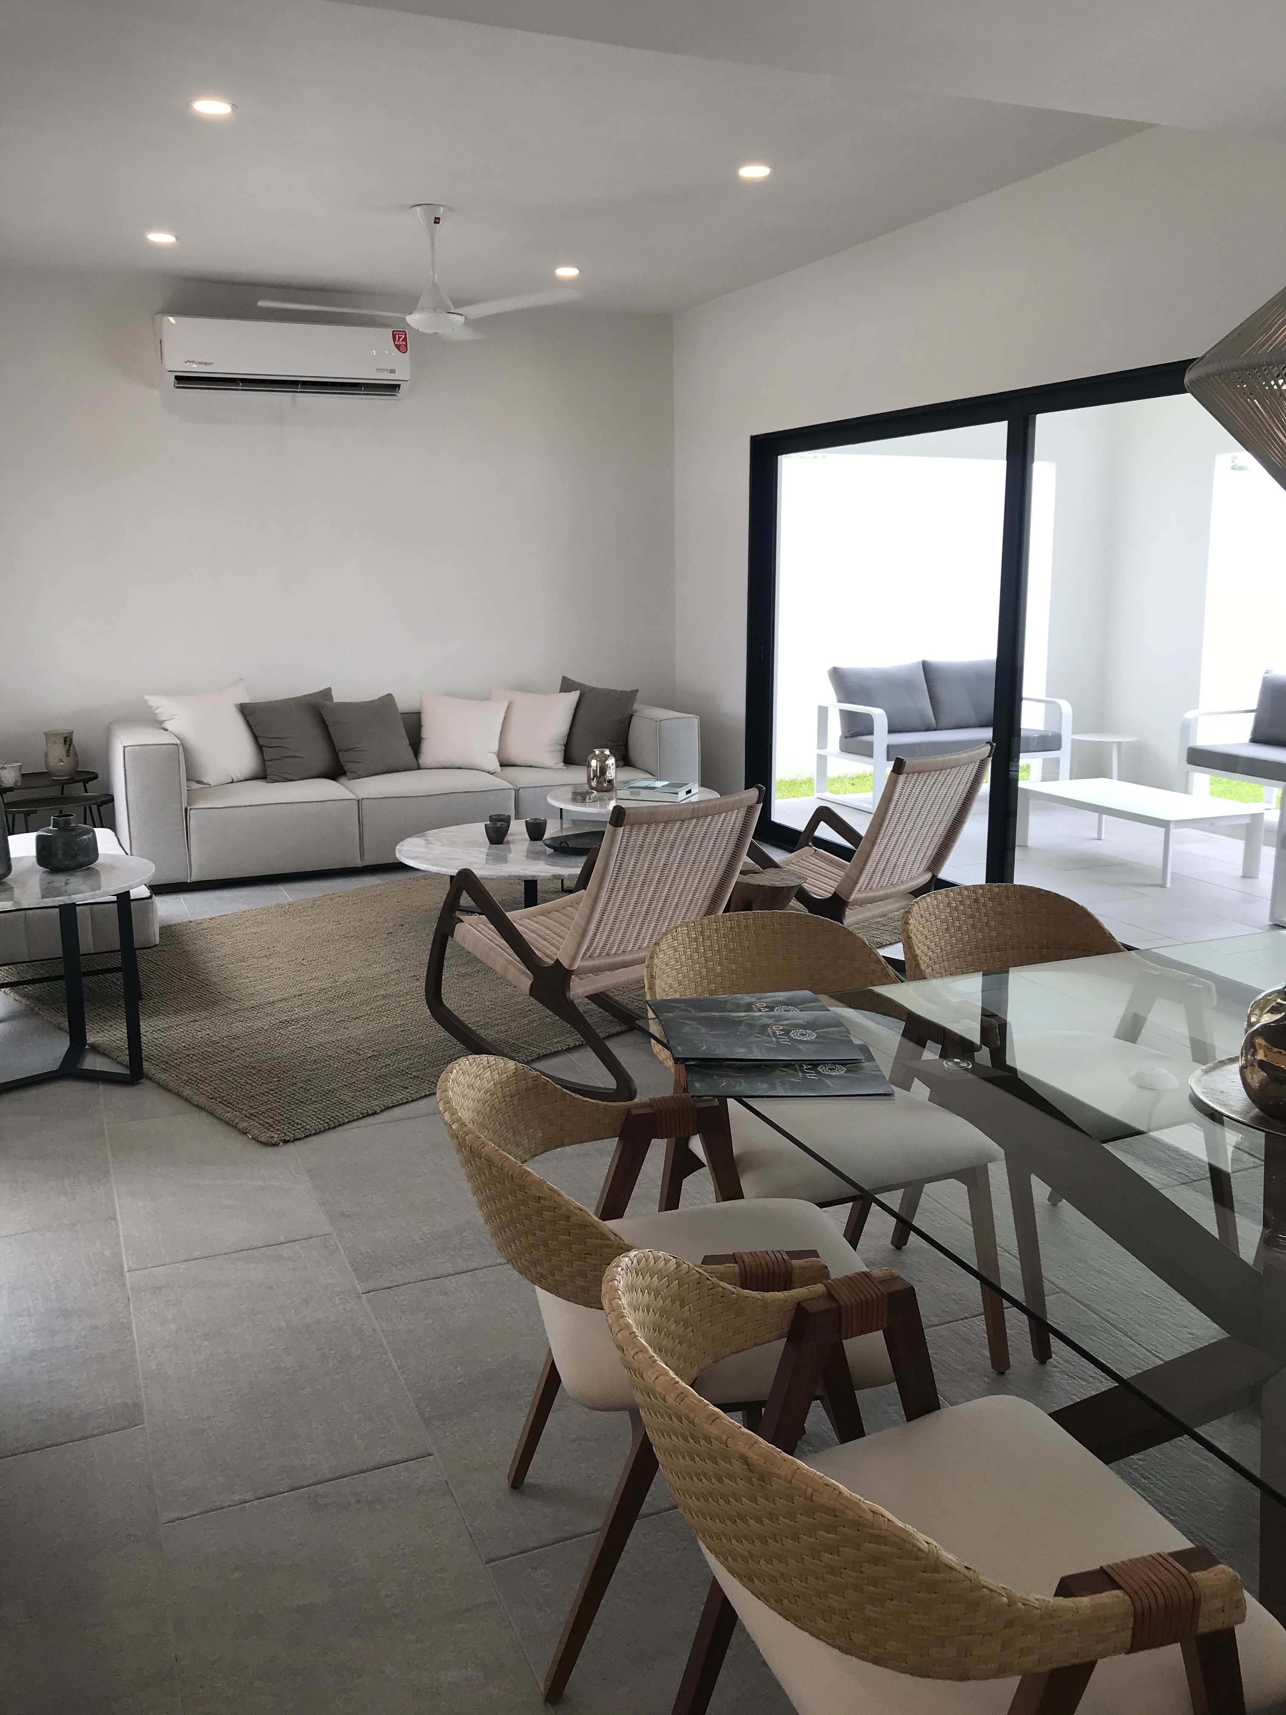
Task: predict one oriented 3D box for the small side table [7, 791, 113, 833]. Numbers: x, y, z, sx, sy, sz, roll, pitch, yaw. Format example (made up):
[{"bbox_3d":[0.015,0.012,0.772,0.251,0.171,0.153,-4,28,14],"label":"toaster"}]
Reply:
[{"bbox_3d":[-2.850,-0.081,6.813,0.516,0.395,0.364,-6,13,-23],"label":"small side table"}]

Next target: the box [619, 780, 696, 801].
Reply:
[{"bbox_3d":[0.068,-0.306,6.489,0.294,0.038,0.295,4,13,18],"label":"box"}]

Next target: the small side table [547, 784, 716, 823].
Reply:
[{"bbox_3d":[-0.044,-0.068,6.543,0.811,0.450,0.811,-5,13,-23],"label":"small side table"}]

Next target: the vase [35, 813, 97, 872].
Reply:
[{"bbox_3d":[-1.775,-0.047,4.265,0.180,0.164,0.180,-5,13,-23],"label":"vase"}]

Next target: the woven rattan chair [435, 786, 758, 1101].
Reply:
[{"bbox_3d":[-0.153,0.188,4.289,0.565,0.899,1.050,-11,16,-40],"label":"woven rattan chair"}]

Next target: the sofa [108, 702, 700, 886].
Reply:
[{"bbox_3d":[-1.237,-0.389,7.446,2.925,0.713,1.022,-6,13,-23],"label":"sofa"}]

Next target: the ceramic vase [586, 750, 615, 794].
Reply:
[{"bbox_3d":[-0.203,-0.415,6.698,0.144,0.205,0.144,0,12,0],"label":"ceramic vase"}]

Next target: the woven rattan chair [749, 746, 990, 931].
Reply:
[{"bbox_3d":[0.690,0.028,4.937,0.577,0.901,1.063,-11,16,-41],"label":"woven rattan chair"}]

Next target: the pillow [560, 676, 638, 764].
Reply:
[{"bbox_3d":[-0.248,-0.755,7.835,0.466,0.466,0.172,2,-2,12],"label":"pillow"}]

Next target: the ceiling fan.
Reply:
[{"bbox_3d":[-0.946,-2.419,5.705,1.210,0.490,1.330,-5,13,-23],"label":"ceiling fan"}]

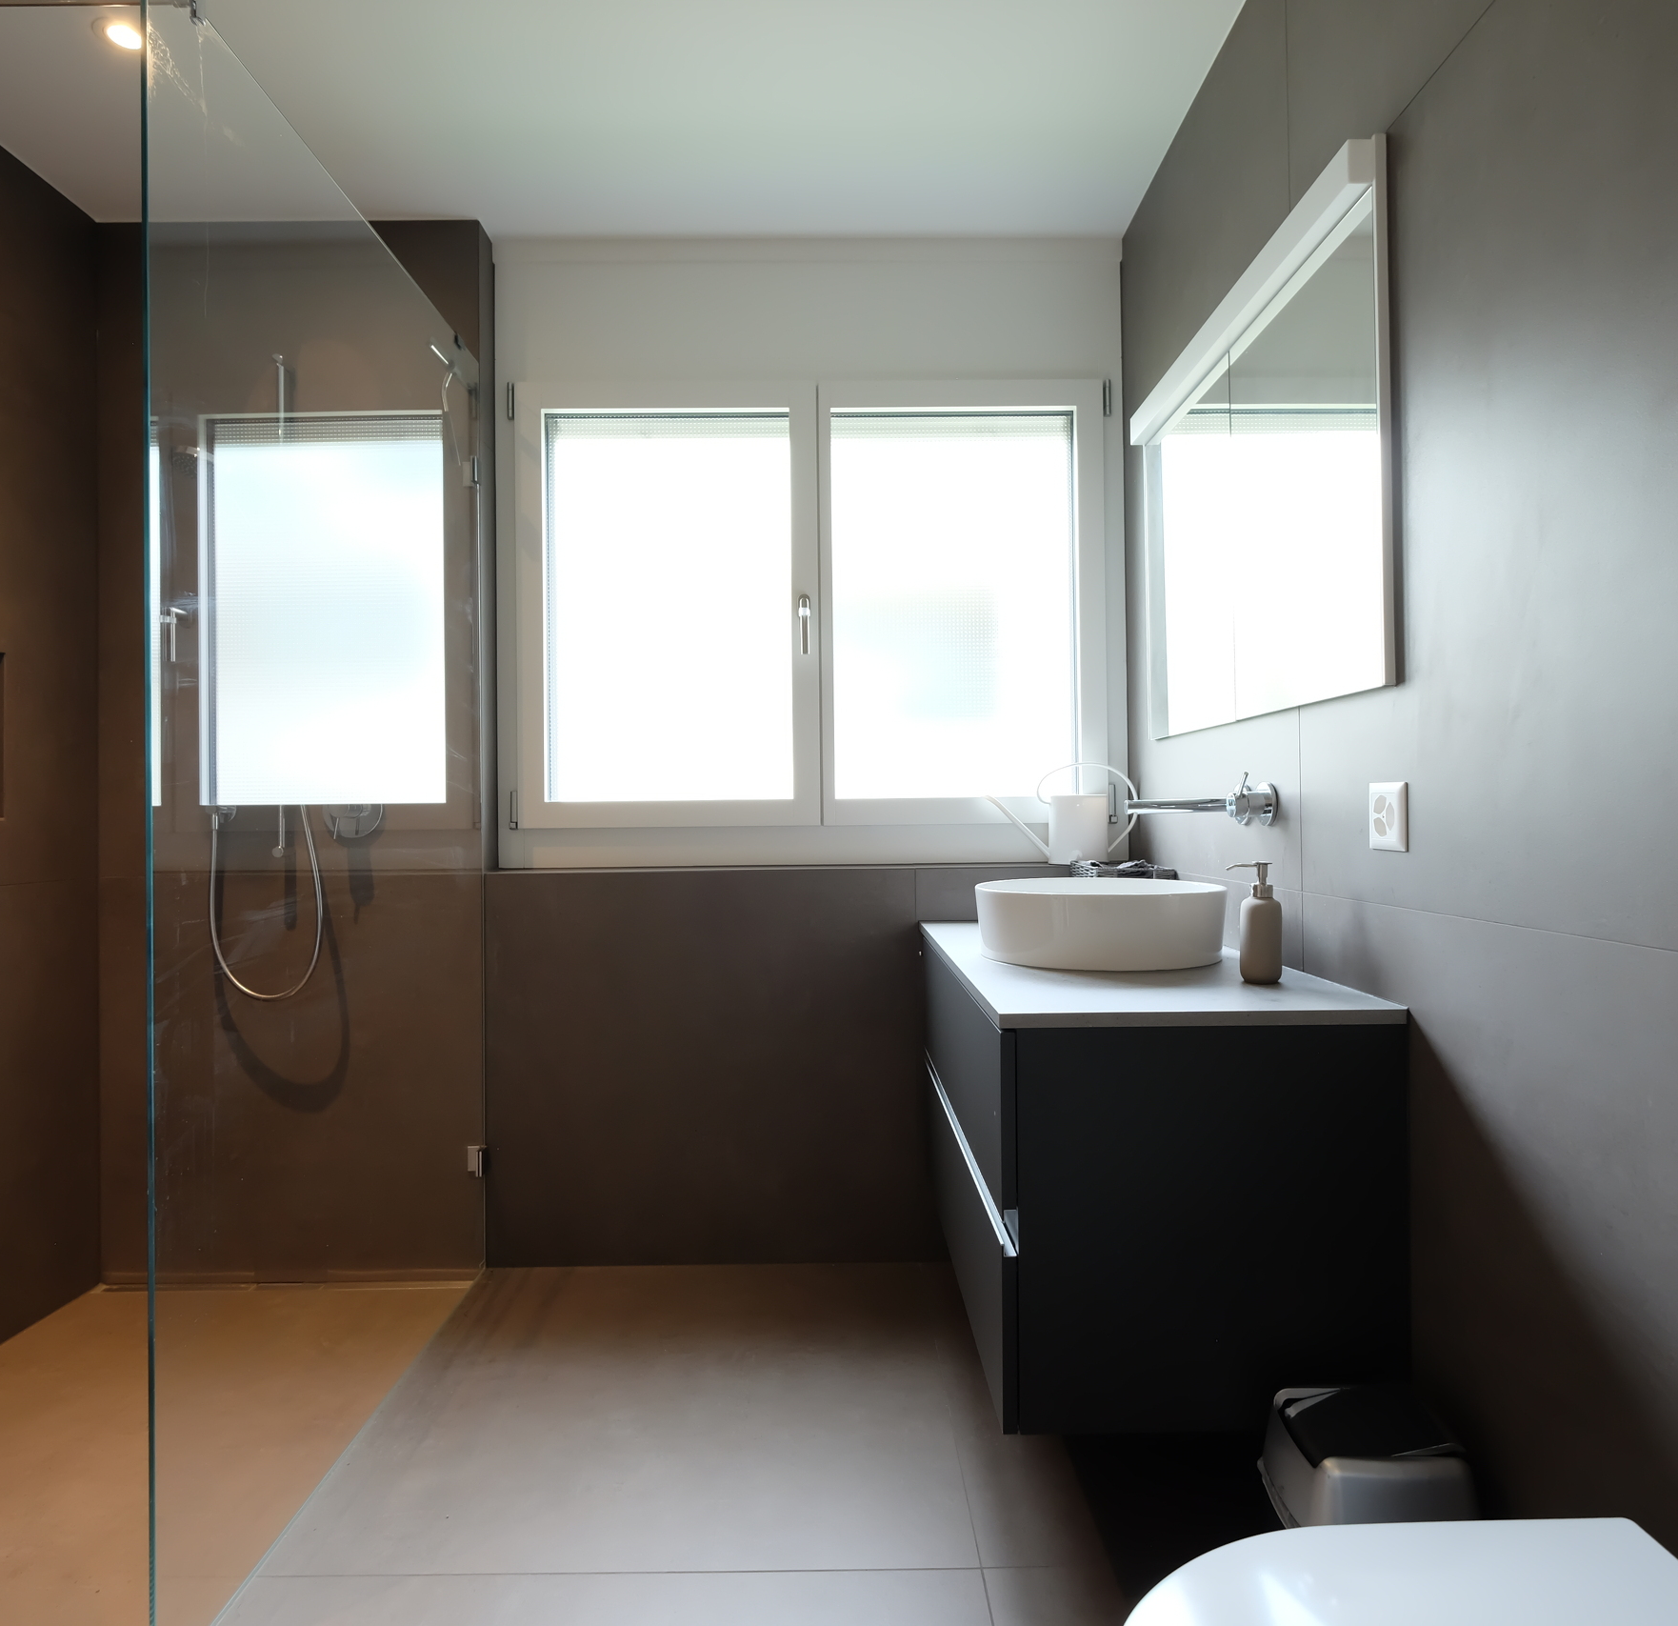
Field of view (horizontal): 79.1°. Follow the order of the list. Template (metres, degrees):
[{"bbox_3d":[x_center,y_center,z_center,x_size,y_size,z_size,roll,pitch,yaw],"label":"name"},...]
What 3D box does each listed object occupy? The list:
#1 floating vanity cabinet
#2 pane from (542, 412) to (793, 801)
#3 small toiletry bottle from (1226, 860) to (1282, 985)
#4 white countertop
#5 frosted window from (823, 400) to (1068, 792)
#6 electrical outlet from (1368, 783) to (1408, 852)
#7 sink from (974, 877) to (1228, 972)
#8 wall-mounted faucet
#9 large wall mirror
[{"bbox_3d":[0.461,0.532,1.846,0.520,0.511,1.108,-1,0,-1],"label":"floating vanity cabinet"},{"bbox_3d":[-0.418,-0.509,2.489,0.611,0.961,0.040,-1,0,-1],"label":"pane"},{"bbox_3d":[0.621,0.163,1.517,0.090,0.180,0.064,-1,0,-1],"label":"small toiletry bottle"},{"bbox_3d":[0.457,0.267,1.847,0.522,0.019,1.110,-1,0,-1],"label":"white countertop"},{"bbox_3d":[0.283,-0.516,2.498,0.609,0.960,0.040,-1,0,-1],"label":"frosted window"},{"bbox_3d":[0.716,0.006,1.325,0.011,0.087,0.085,-1,0,-1],"label":"electrical outlet"},{"bbox_3d":[0.471,0.195,1.841,0.441,0.124,0.441,-1,0,-1],"label":"sink"},{"bbox_3d":[0.613,-0.021,1.754,0.207,0.094,0.173,-1,0,-1],"label":"wall-mounted faucet"},{"bbox_3d":[0.681,-0.515,1.762,0.050,0.714,0.910,-1,0,-1],"label":"large wall mirror"}]

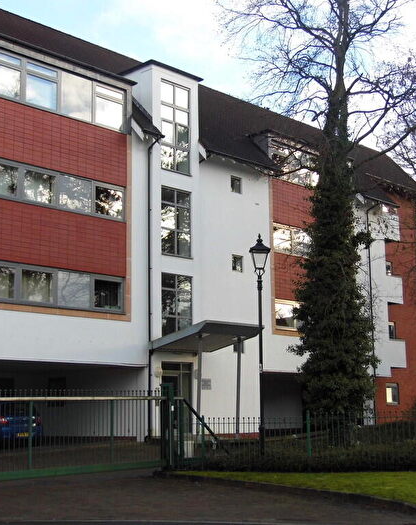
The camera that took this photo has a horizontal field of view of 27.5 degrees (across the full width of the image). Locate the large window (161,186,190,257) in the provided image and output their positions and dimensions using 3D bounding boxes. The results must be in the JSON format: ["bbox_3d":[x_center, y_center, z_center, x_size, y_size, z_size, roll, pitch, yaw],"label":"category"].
[{"bbox_3d":[-1.030,-1.239,27.015,0.120,2.157,1.360,-10,-13,43],"label":"large window"}]

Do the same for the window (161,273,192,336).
[{"bbox_3d":[-0.995,1.462,26.558,0.120,2.136,1.370,-10,-13,43],"label":"window"}]

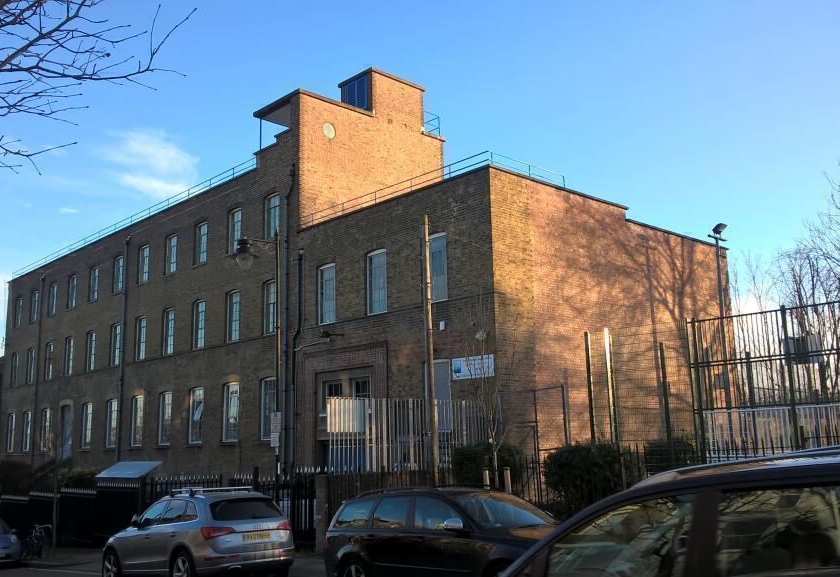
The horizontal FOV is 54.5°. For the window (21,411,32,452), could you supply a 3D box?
[{"bbox_3d":[-21.862,7.955,45.439,0.150,2.180,1.070,8,-14,-44],"label":"window"}]

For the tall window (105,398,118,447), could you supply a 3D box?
[{"bbox_3d":[-14.251,6.265,37.858,0.150,2.200,1.080,8,-14,-44],"label":"tall window"}]

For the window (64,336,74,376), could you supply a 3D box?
[{"bbox_3d":[-18.083,3.508,42.165,0.150,2.020,1.040,8,-14,-44],"label":"window"}]

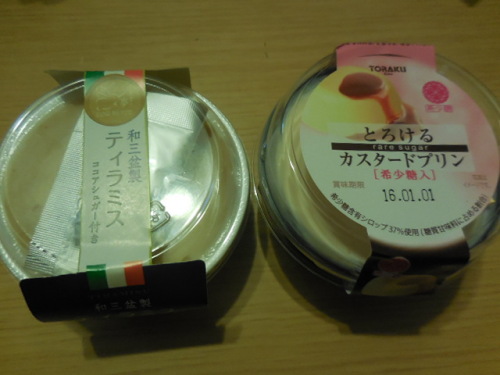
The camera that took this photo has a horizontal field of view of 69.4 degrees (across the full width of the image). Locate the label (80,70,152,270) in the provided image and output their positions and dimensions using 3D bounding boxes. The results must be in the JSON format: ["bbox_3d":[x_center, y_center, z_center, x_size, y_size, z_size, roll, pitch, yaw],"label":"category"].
[{"bbox_3d":[-0.052,-0.010,0.140,0.025,0.003,0.082,-5,73,-6],"label":"label"}]

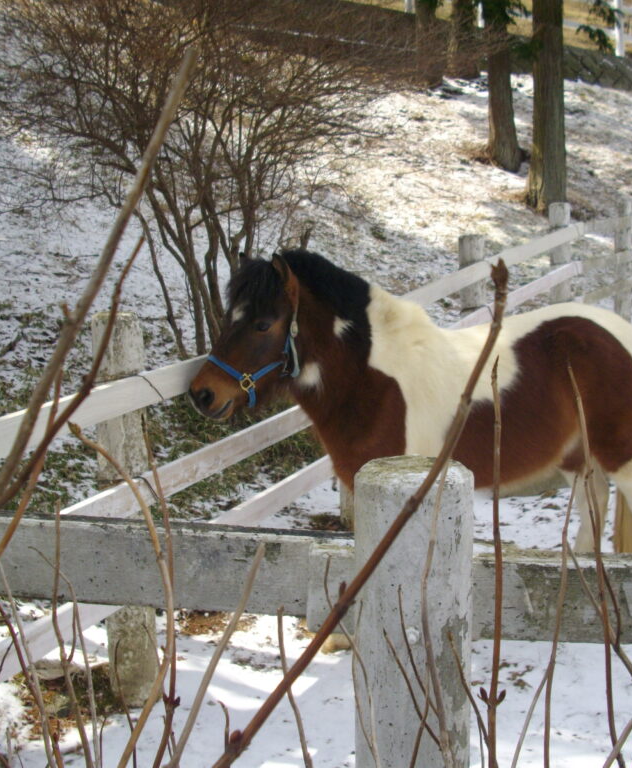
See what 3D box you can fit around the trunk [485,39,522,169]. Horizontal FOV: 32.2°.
[{"bbox_3d":[2.056,-3.032,12.000,0.360,1.500,0.360,-2,8,0],"label":"trunk"}]

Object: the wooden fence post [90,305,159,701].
[{"bbox_3d":[-0.579,0.389,3.331,0.152,1.200,0.152,-1,9,0],"label":"wooden fence post"}]

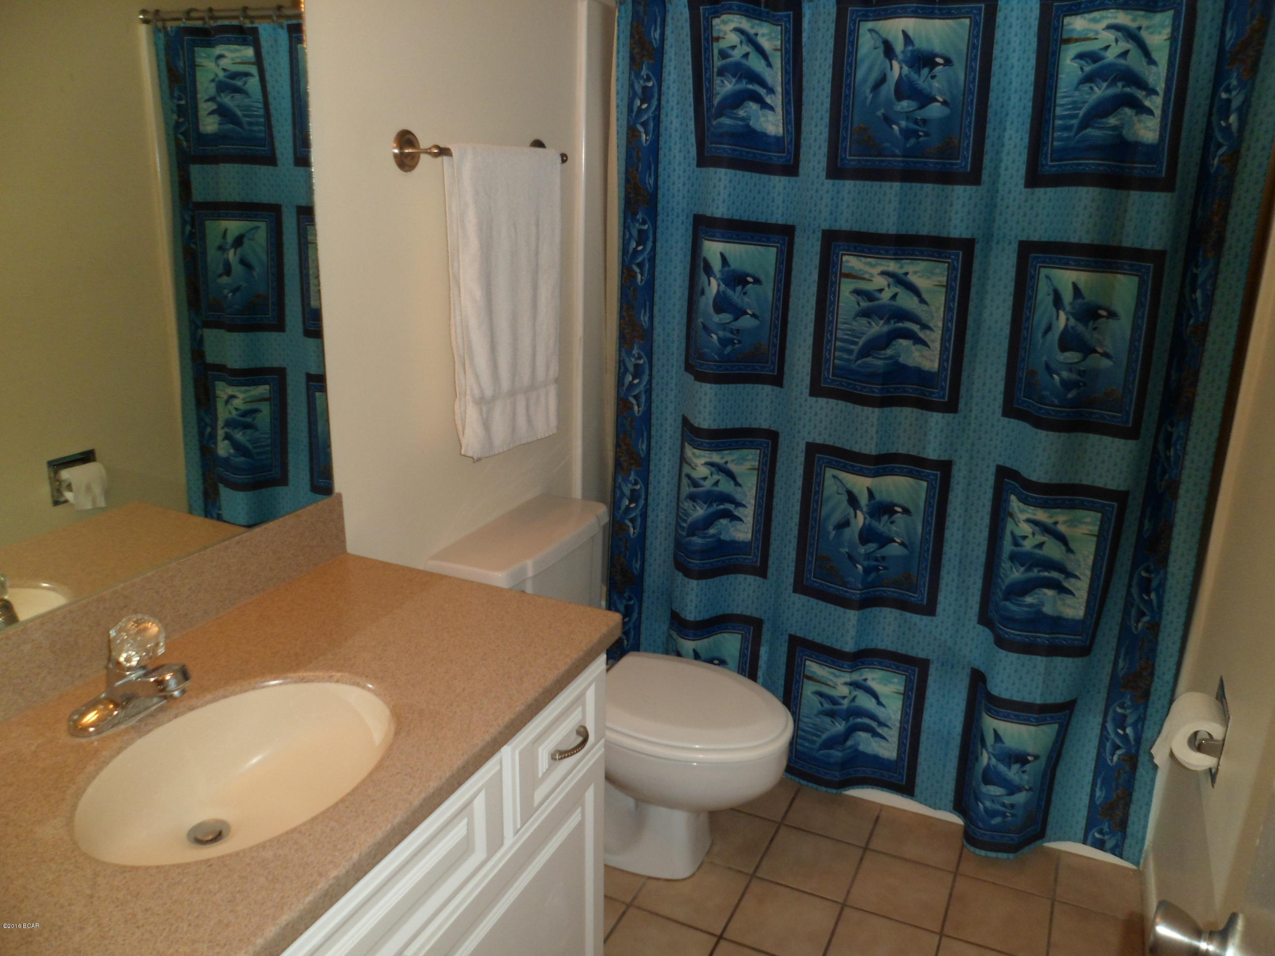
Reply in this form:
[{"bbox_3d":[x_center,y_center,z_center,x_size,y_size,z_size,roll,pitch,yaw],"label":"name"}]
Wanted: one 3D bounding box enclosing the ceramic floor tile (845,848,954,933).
[{"bbox_3d":[0.583,0.907,2.104,0.203,0.010,0.203,9,19,24],"label":"ceramic floor tile"}]

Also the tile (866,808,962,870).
[{"bbox_3d":[0.671,0.856,2.281,0.203,0.010,0.193,9,19,24],"label":"tile"}]

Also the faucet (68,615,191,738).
[{"bbox_3d":[-0.596,0.232,1.169,0.145,0.132,0.153,9,19,24],"label":"faucet"}]

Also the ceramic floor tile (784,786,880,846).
[{"bbox_3d":[0.485,0.828,2.362,0.203,0.010,0.193,9,19,24],"label":"ceramic floor tile"}]

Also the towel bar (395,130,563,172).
[{"bbox_3d":[-0.283,-0.639,1.893,0.083,0.074,0.530,9,19,24],"label":"towel bar"}]

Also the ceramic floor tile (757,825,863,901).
[{"bbox_3d":[0.398,0.880,2.185,0.203,0.010,0.203,9,19,24],"label":"ceramic floor tile"}]

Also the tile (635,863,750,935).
[{"bbox_3d":[0.121,0.905,2.087,0.203,0.010,0.203,9,19,24],"label":"tile"}]

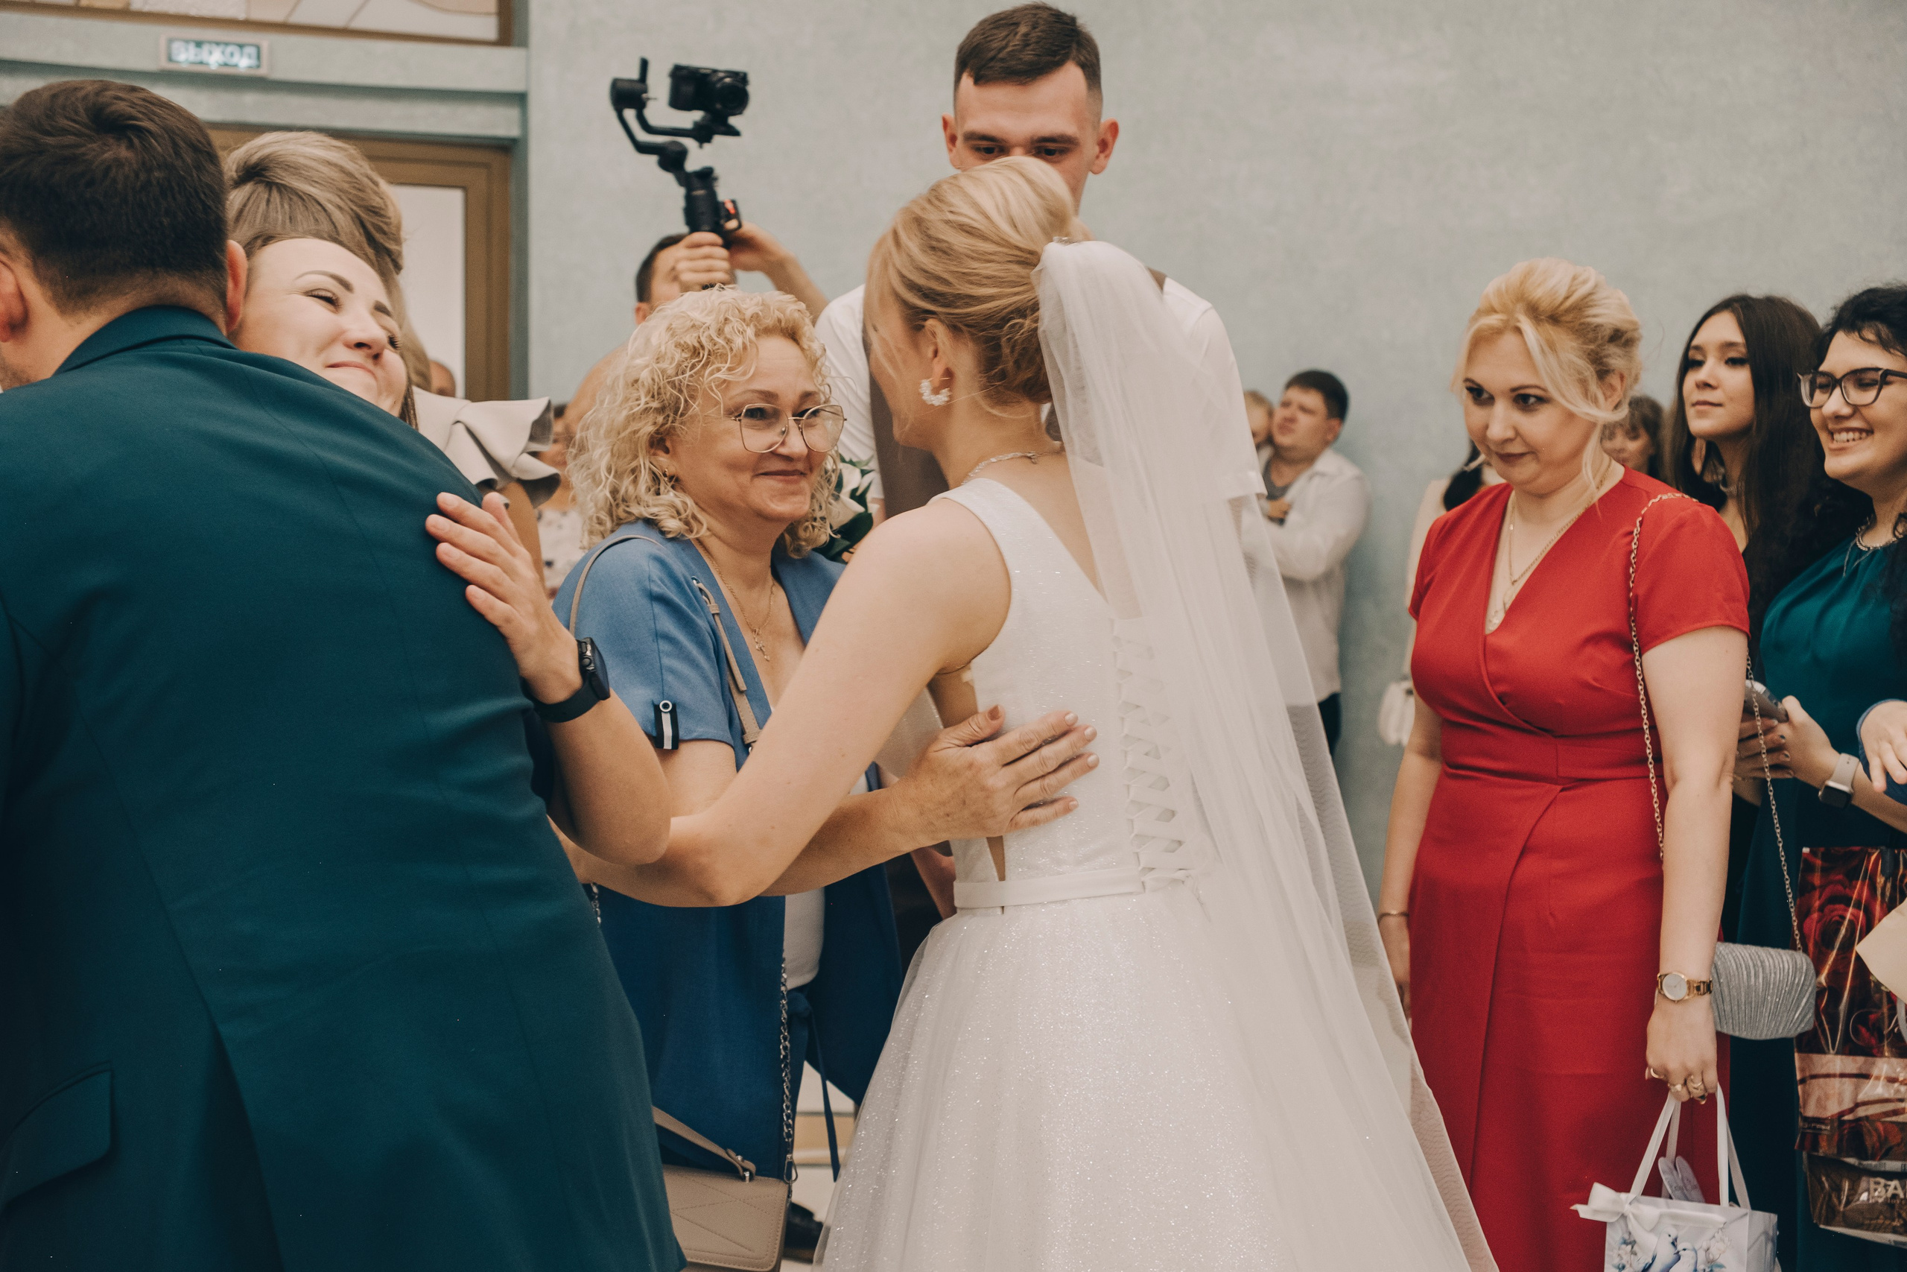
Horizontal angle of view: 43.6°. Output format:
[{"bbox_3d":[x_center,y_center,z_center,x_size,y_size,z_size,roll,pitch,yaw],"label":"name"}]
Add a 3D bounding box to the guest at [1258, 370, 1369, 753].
[{"bbox_3d":[0.940,0.160,6.600,0.540,1.780,0.420,3,3,45],"label":"guest"}]

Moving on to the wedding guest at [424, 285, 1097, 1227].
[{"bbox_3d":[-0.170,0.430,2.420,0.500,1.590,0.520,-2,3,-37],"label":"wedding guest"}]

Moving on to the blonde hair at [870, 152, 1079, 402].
[{"bbox_3d":[0.023,-0.313,2.120,0.205,0.225,0.175,2,3,37],"label":"blonde hair"}]

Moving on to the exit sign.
[{"bbox_3d":[-2.100,-1.650,6.780,0.305,0.103,0.030,-1,3,-21],"label":"exit sign"}]

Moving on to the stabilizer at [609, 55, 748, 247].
[{"bbox_3d":[-0.440,-0.755,3.900,0.220,0.370,0.180,-8,3,-25],"label":"stabilizer"}]

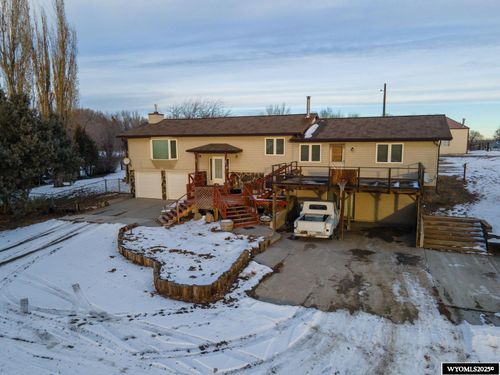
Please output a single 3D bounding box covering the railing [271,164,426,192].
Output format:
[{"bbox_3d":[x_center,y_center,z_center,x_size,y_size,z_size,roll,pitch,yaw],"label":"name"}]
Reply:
[{"bbox_3d":[5.717,-0.764,20.414,7.430,1.200,6.010,2,7,19],"label":"railing"}]

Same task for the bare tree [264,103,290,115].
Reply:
[{"bbox_3d":[4.805,-9.944,60.679,5.500,9.800,5.500,-1,8,0],"label":"bare tree"}]

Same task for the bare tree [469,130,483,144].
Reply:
[{"bbox_3d":[48.801,-10.216,75.296,4.000,4.270,4.000,-1,8,0],"label":"bare tree"}]

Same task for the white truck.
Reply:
[{"bbox_3d":[3.941,1.739,20.060,1.980,1.900,4.850,2,8,18],"label":"white truck"}]

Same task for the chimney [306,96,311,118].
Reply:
[{"bbox_3d":[4.602,-6.301,27.207,0.290,1.646,0.290,2,9,21],"label":"chimney"}]

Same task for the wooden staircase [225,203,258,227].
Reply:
[{"bbox_3d":[-0.502,1.602,20.426,1.480,1.000,1.350,-4,9,-25],"label":"wooden staircase"}]

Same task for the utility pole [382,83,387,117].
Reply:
[{"bbox_3d":[16.483,-8.021,42.649,0.300,9.367,0.300,-1,8,0],"label":"utility pole"}]

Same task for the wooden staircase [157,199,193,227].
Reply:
[{"bbox_3d":[-4.502,1.544,20.674,1.750,1.200,1.400,-4,9,-25],"label":"wooden staircase"}]

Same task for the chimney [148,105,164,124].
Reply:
[{"bbox_3d":[-8.461,-6.599,31.365,0.900,1.762,1.150,2,9,21],"label":"chimney"}]

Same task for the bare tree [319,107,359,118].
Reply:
[{"bbox_3d":[15.012,-9.368,58.585,6.357,8.448,6.357,-1,8,0],"label":"bare tree"}]

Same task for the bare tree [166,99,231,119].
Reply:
[{"bbox_3d":[-7.678,-8.451,52.685,9.599,9.891,9.599,-1,8,0],"label":"bare tree"}]

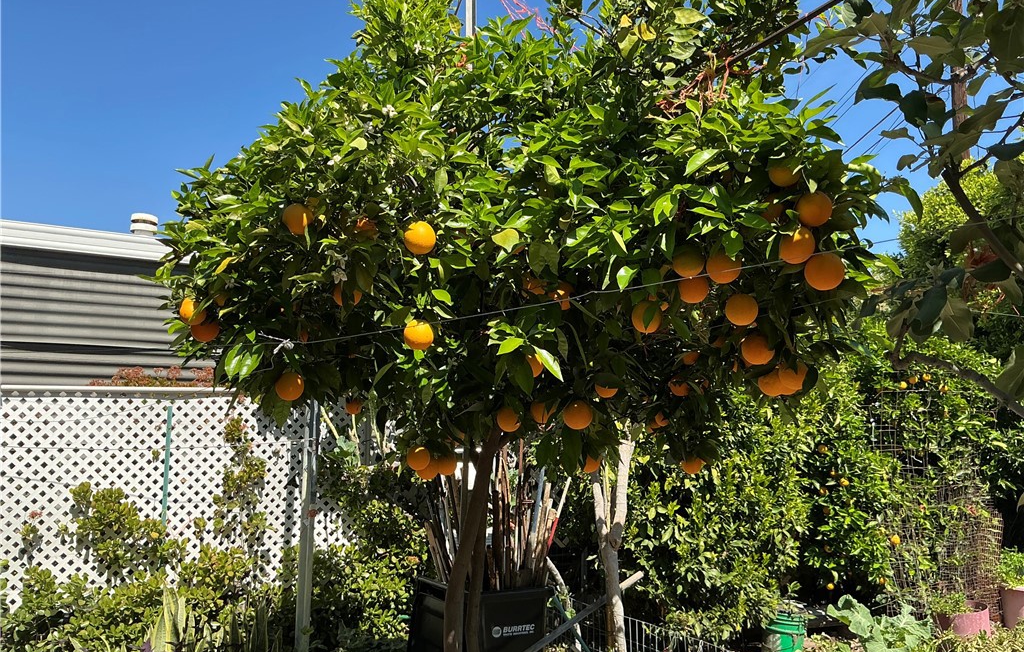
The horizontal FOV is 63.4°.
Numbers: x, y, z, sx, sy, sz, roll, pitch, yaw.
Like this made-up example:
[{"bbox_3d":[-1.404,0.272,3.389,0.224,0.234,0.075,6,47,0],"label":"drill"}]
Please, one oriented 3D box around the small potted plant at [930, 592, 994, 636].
[{"bbox_3d":[3.473,2.245,6.400,0.470,0.400,0.430,0,-6,0],"label":"small potted plant"}]

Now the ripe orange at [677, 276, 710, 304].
[{"bbox_3d":[0.460,-0.094,2.097,0.079,0.079,0.079,1,-5,0],"label":"ripe orange"}]

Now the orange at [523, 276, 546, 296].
[{"bbox_3d":[0.068,-0.119,2.500,0.077,0.077,0.077,0,-6,0],"label":"orange"}]

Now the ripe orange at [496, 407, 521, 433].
[{"bbox_3d":[-0.011,0.318,2.784,0.080,0.080,0.080,0,-7,0],"label":"ripe orange"}]

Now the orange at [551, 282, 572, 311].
[{"bbox_3d":[0.143,-0.087,2.400,0.077,0.077,0.077,0,-6,0],"label":"orange"}]

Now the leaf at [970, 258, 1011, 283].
[{"bbox_3d":[0.867,-0.101,1.500,0.073,0.050,0.015,2,-49,6],"label":"leaf"}]

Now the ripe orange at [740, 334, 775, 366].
[{"bbox_3d":[0.593,0.058,2.000,0.079,0.079,0.079,0,-6,0],"label":"ripe orange"}]

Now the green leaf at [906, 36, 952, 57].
[{"bbox_3d":[0.731,-0.491,1.450,0.080,0.038,0.035,0,-6,0],"label":"green leaf"}]

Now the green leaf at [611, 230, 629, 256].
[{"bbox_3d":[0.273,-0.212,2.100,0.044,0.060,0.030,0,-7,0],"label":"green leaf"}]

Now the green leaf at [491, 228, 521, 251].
[{"bbox_3d":[-0.018,-0.235,2.250,0.080,0.060,0.035,0,-6,0],"label":"green leaf"}]

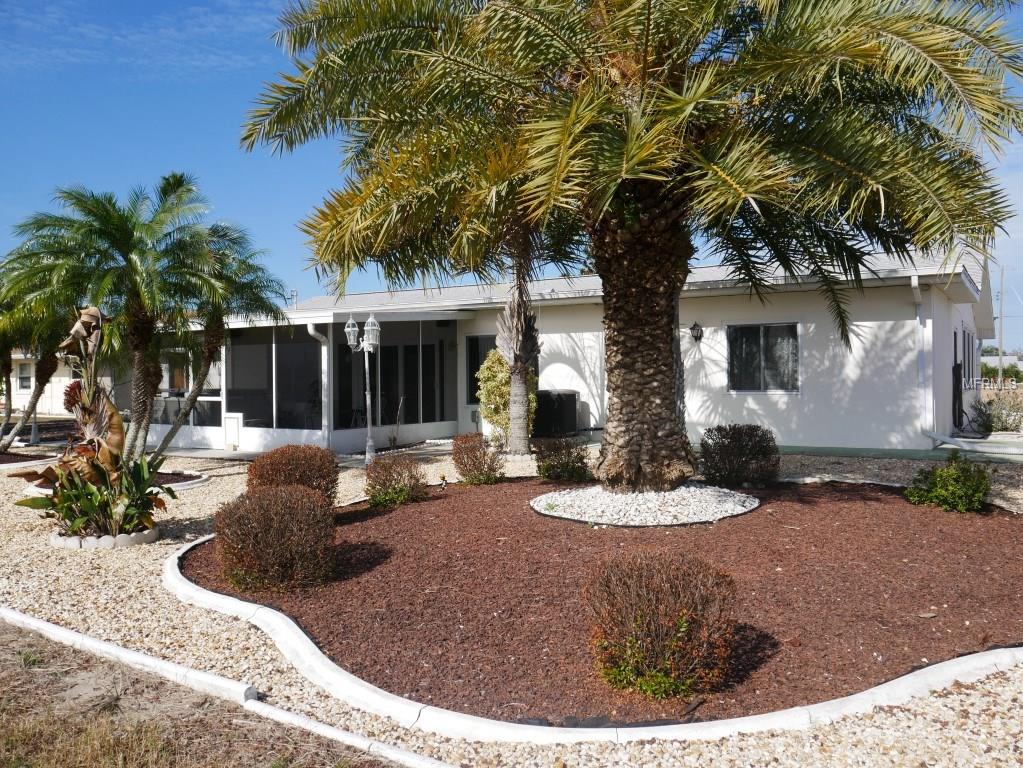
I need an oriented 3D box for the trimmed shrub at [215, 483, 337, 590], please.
[{"bbox_3d":[-1.570,0.965,5.520,0.770,0.600,0.730,0,0,-16],"label":"trimmed shrub"}]

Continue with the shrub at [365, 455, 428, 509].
[{"bbox_3d":[-1.170,0.960,8.450,0.650,0.490,0.620,0,0,-8],"label":"shrub"}]

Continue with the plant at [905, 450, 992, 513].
[{"bbox_3d":[4.190,0.905,7.950,0.760,0.530,0.680,0,0,28],"label":"plant"}]

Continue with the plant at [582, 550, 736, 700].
[{"bbox_3d":[0.675,1.015,3.720,0.660,0.540,0.640,0,0,10],"label":"plant"}]

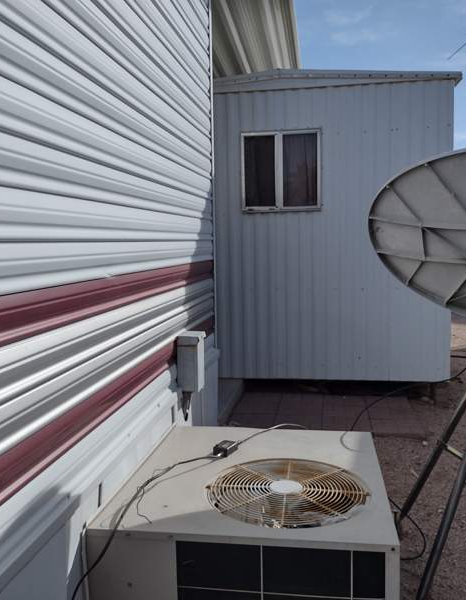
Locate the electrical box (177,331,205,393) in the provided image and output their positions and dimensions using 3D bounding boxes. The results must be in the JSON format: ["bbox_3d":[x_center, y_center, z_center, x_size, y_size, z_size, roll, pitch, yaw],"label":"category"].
[{"bbox_3d":[-0.166,0.246,2.501,0.083,0.222,0.130,0,5,9],"label":"electrical box"}]

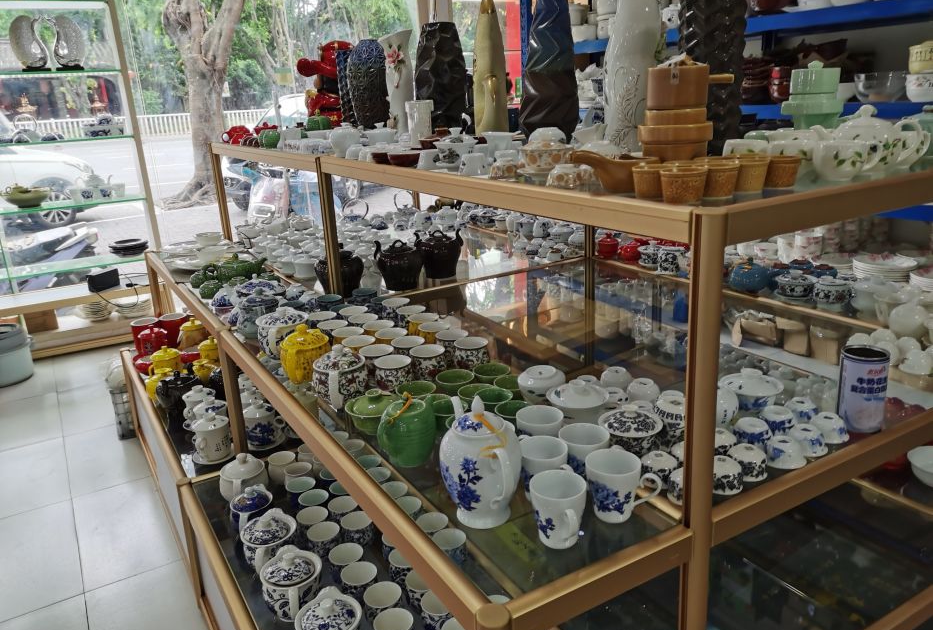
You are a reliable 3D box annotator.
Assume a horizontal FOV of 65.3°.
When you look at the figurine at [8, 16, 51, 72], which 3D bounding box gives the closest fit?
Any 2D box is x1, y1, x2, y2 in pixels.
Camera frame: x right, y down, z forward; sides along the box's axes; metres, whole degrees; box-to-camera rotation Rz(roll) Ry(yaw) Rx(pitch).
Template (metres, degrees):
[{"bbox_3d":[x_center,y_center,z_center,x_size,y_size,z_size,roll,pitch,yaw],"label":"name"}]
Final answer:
[{"bbox_3d":[-2.222,-1.382,3.704,0.200,0.275,0.090,-11,19,-24],"label":"figurine"}]

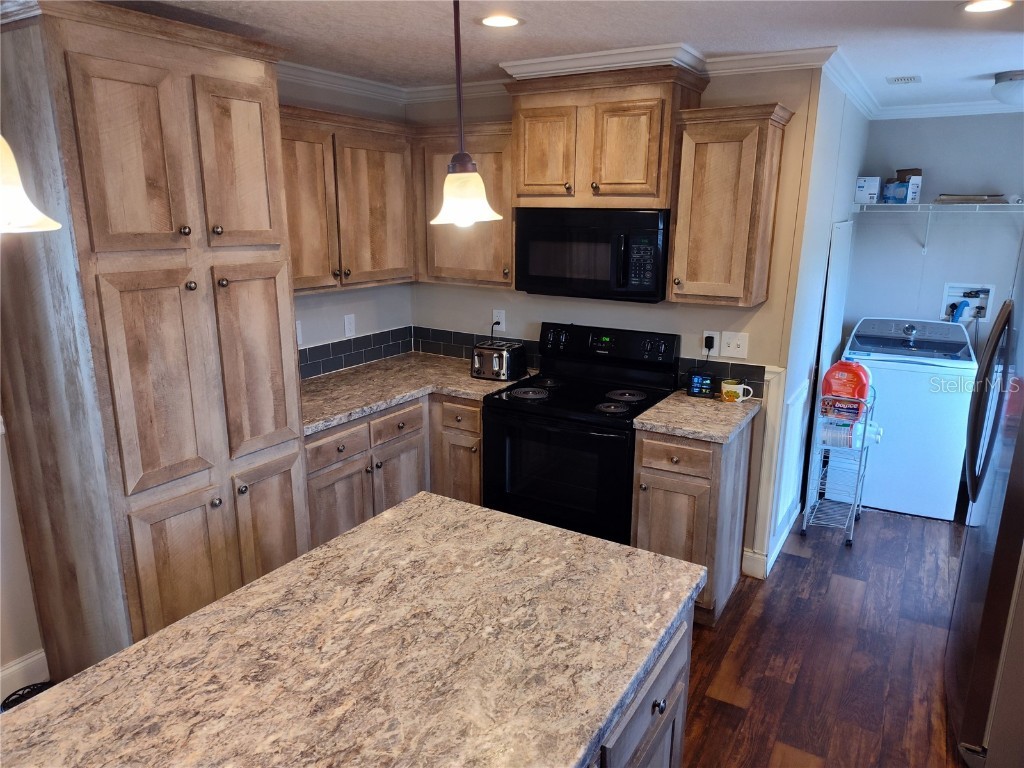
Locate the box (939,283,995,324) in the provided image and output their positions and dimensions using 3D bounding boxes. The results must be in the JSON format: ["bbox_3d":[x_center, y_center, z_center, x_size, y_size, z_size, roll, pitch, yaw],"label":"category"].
[{"bbox_3d":[3.012,-0.543,4.503,0.275,0.235,0.083,9,17,30],"label":"box"}]

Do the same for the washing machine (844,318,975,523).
[{"bbox_3d":[2.438,0.184,4.249,0.688,1.070,0.695,8,17,28],"label":"washing machine"}]

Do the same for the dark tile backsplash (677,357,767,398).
[{"bbox_3d":[1.010,-0.026,3.297,0.405,0.159,0.011,9,16,30],"label":"dark tile backsplash"}]

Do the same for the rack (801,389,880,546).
[{"bbox_3d":[1.834,0.431,3.809,0.257,0.820,0.410,9,17,30],"label":"rack"}]

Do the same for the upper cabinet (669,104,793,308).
[{"bbox_3d":[0.942,-0.762,2.964,0.405,0.792,0.335,9,16,30],"label":"upper cabinet"}]

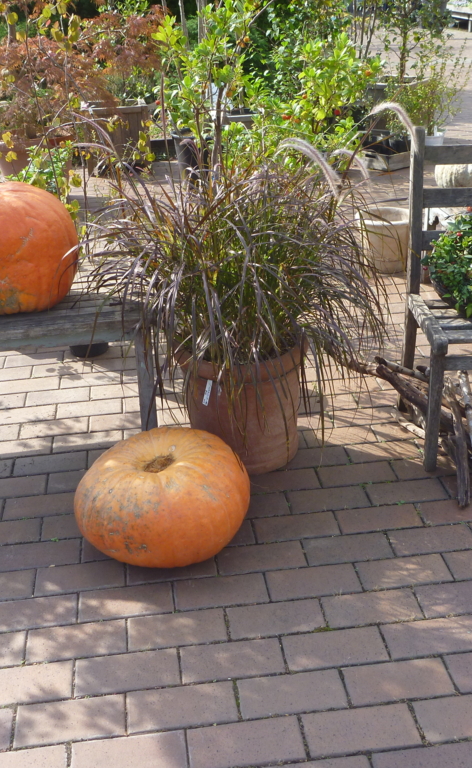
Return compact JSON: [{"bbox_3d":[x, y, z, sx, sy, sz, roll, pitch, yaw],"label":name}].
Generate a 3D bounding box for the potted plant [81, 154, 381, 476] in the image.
[{"bbox_3d":[0.011,-0.224,2.590,0.920,0.980,0.860,-5,27,-6],"label":"potted plant"}]

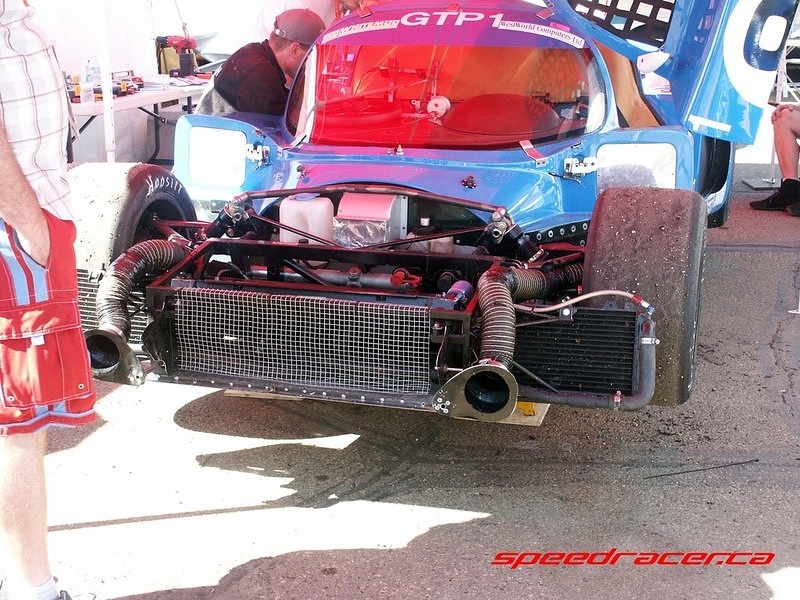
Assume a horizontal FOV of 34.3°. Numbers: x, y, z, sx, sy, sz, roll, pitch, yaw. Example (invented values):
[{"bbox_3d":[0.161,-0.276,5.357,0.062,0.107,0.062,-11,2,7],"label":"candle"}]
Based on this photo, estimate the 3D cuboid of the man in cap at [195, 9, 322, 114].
[{"bbox_3d":[-0.550,-0.580,5.400,0.720,1.220,0.530,-5,15,-21],"label":"man in cap"}]

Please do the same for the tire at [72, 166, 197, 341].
[{"bbox_3d":[-0.867,-0.118,4.030,0.280,0.602,0.602,4,15,16],"label":"tire"}]

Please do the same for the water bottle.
[{"bbox_3d":[-1.545,-1.081,6.400,0.067,0.208,0.067,0,14,0],"label":"water bottle"}]

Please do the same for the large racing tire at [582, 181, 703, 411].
[{"bbox_3d":[0.691,-0.011,3.625,0.280,0.602,0.602,4,15,16],"label":"large racing tire"}]

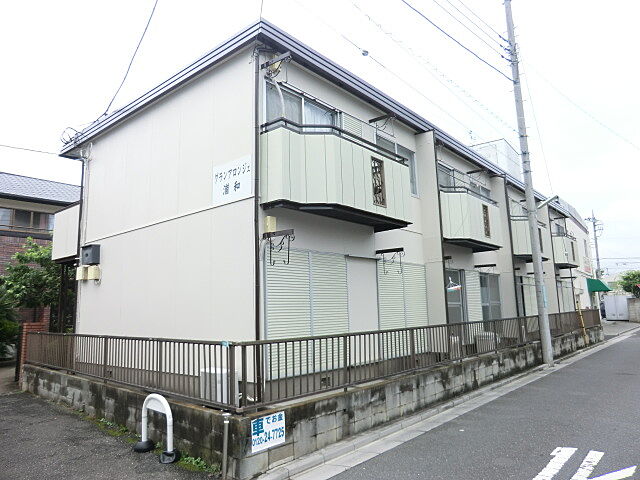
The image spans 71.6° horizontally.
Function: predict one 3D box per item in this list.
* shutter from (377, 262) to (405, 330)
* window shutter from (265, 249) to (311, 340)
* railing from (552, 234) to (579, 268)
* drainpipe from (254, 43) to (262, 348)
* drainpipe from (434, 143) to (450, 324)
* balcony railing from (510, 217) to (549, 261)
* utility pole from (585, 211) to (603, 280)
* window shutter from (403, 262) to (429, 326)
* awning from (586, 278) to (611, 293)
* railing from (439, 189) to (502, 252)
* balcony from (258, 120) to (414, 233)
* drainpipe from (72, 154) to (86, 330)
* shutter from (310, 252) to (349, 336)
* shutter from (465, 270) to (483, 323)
[{"bbox_3d":[1.404,1.348,8.491,0.060,1.818,0.925,-9,-12,41],"label":"shutter"},{"bbox_3d":[-0.445,1.091,6.652,0.050,1.862,0.960,-9,-11,40],"label":"window shutter"},{"bbox_3d":[9.266,0.416,17.160,0.767,1.246,2.511,-9,-12,41],"label":"railing"},{"bbox_3d":[-0.863,-0.340,6.142,0.065,5.115,0.065,-9,-12,41],"label":"drainpipe"},{"bbox_3d":[2.607,0.205,9.456,0.065,4.906,0.065,-9,-12,41],"label":"drainpipe"},{"bbox_3d":[6.652,-0.025,14.551,0.792,1.211,2.897,-9,-11,40],"label":"balcony railing"},{"bbox_3d":[28.028,2.452,44.764,1.600,10.751,0.700,-9,-11,40],"label":"utility pole"},{"bbox_3d":[2.116,1.490,9.584,0.050,1.905,0.950,-9,-11,40],"label":"window shutter"},{"bbox_3d":[16.660,2.768,26.442,1.050,0.710,3.000,-9,-11,40],"label":"awning"},{"bbox_3d":[3.588,-0.507,11.045,0.792,1.192,2.878,-9,-11,40],"label":"railing"},{"bbox_3d":[0.378,-0.948,7.132,0.809,1.246,2.841,-9,-12,41],"label":"balcony"},{"bbox_3d":[-5.659,0.441,10.369,0.065,5.092,0.065,-9,-12,41],"label":"drainpipe"},{"bbox_3d":[0.190,1.155,7.126,0.060,1.832,0.916,-9,-12,41],"label":"shutter"},{"bbox_3d":[4.194,1.801,11.964,0.050,1.914,0.936,-9,-11,40],"label":"shutter"}]

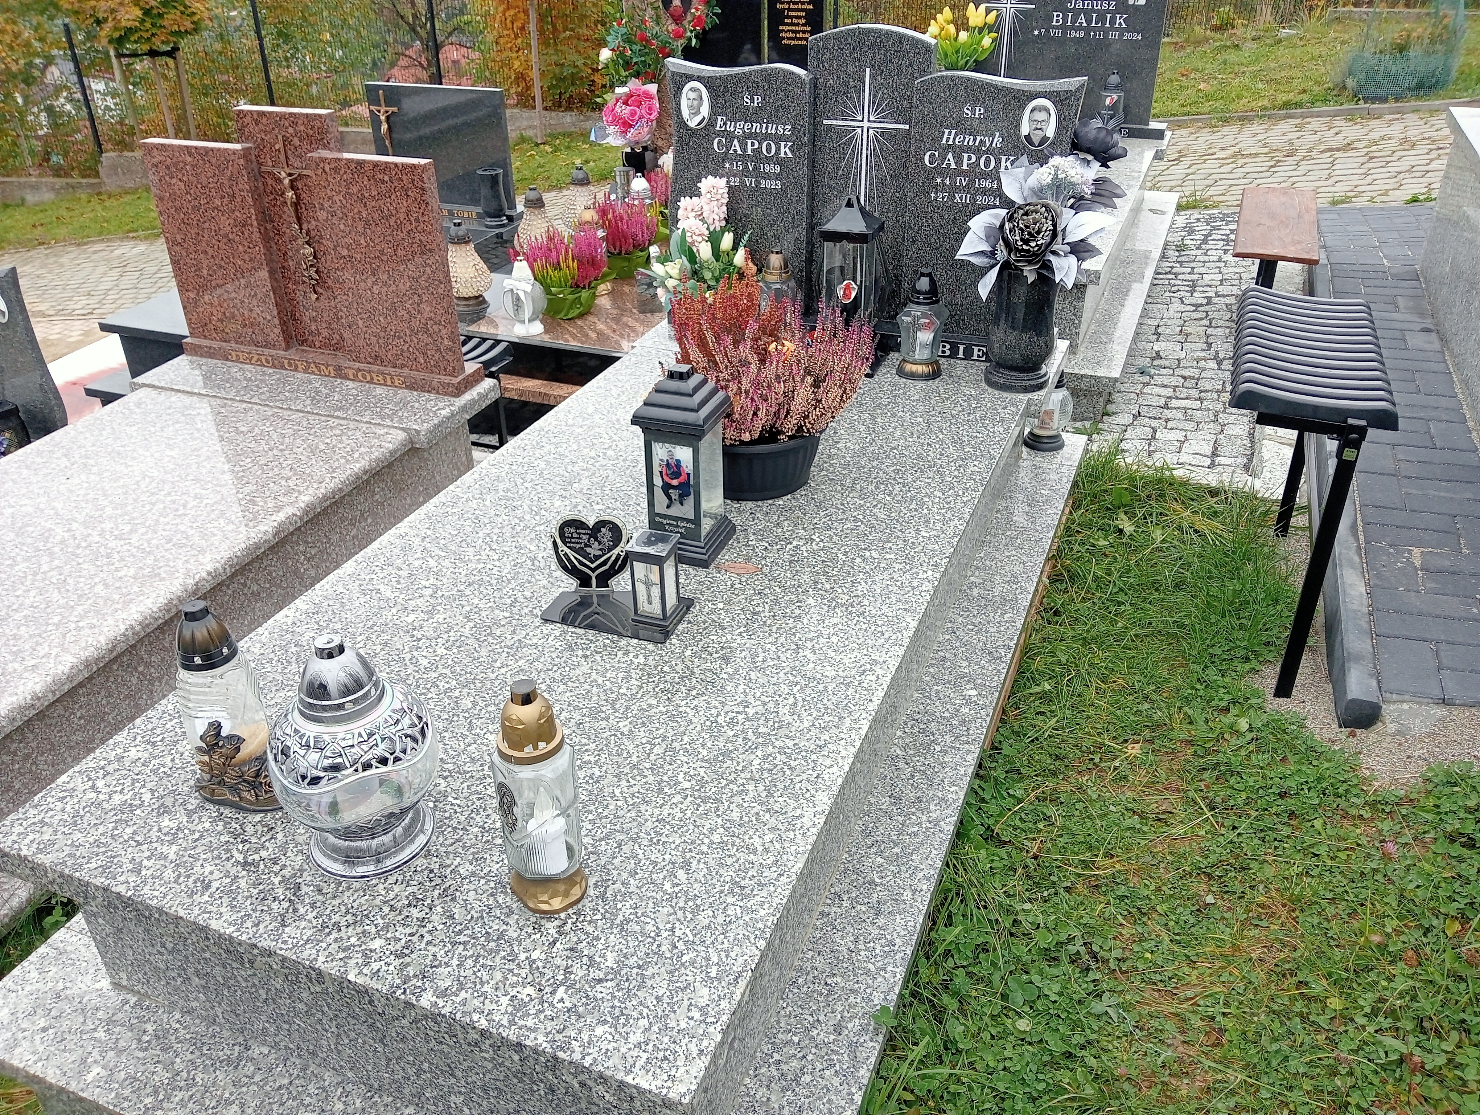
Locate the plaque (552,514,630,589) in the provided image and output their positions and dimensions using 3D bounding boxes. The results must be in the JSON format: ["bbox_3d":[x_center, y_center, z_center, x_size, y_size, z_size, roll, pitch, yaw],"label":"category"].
[{"bbox_3d":[-0.266,-0.006,2.156,0.145,0.153,0.018,11,32,19],"label":"plaque"}]

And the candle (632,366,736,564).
[{"bbox_3d":[-0.101,-0.180,2.181,0.151,0.343,0.156,11,32,18],"label":"candle"}]

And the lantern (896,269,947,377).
[{"bbox_3d":[0.445,-0.570,2.926,0.120,0.258,0.105,11,32,18],"label":"lantern"}]

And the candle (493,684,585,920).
[{"bbox_3d":[-0.249,0.293,1.484,0.102,0.322,0.102,0,30,0],"label":"candle"}]

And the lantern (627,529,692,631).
[{"bbox_3d":[-0.142,0.035,2.074,0.077,0.150,0.085,11,31,18],"label":"lantern"}]

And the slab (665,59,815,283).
[{"bbox_3d":[0.008,-1.024,3.331,0.410,0.655,0.075,11,31,18],"label":"slab"}]

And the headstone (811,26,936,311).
[{"bbox_3d":[0.347,-1.032,3.251,0.330,0.750,0.075,11,31,18],"label":"headstone"}]

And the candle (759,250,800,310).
[{"bbox_3d":[0.110,-0.678,3.200,0.115,0.287,0.115,11,31,18],"label":"candle"}]

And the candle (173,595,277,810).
[{"bbox_3d":[-0.694,0.190,1.594,0.125,0.300,0.100,3,31,5],"label":"candle"}]

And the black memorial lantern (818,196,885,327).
[{"bbox_3d":[0.286,-0.719,3.126,0.165,0.435,0.165,11,32,19],"label":"black memorial lantern"}]

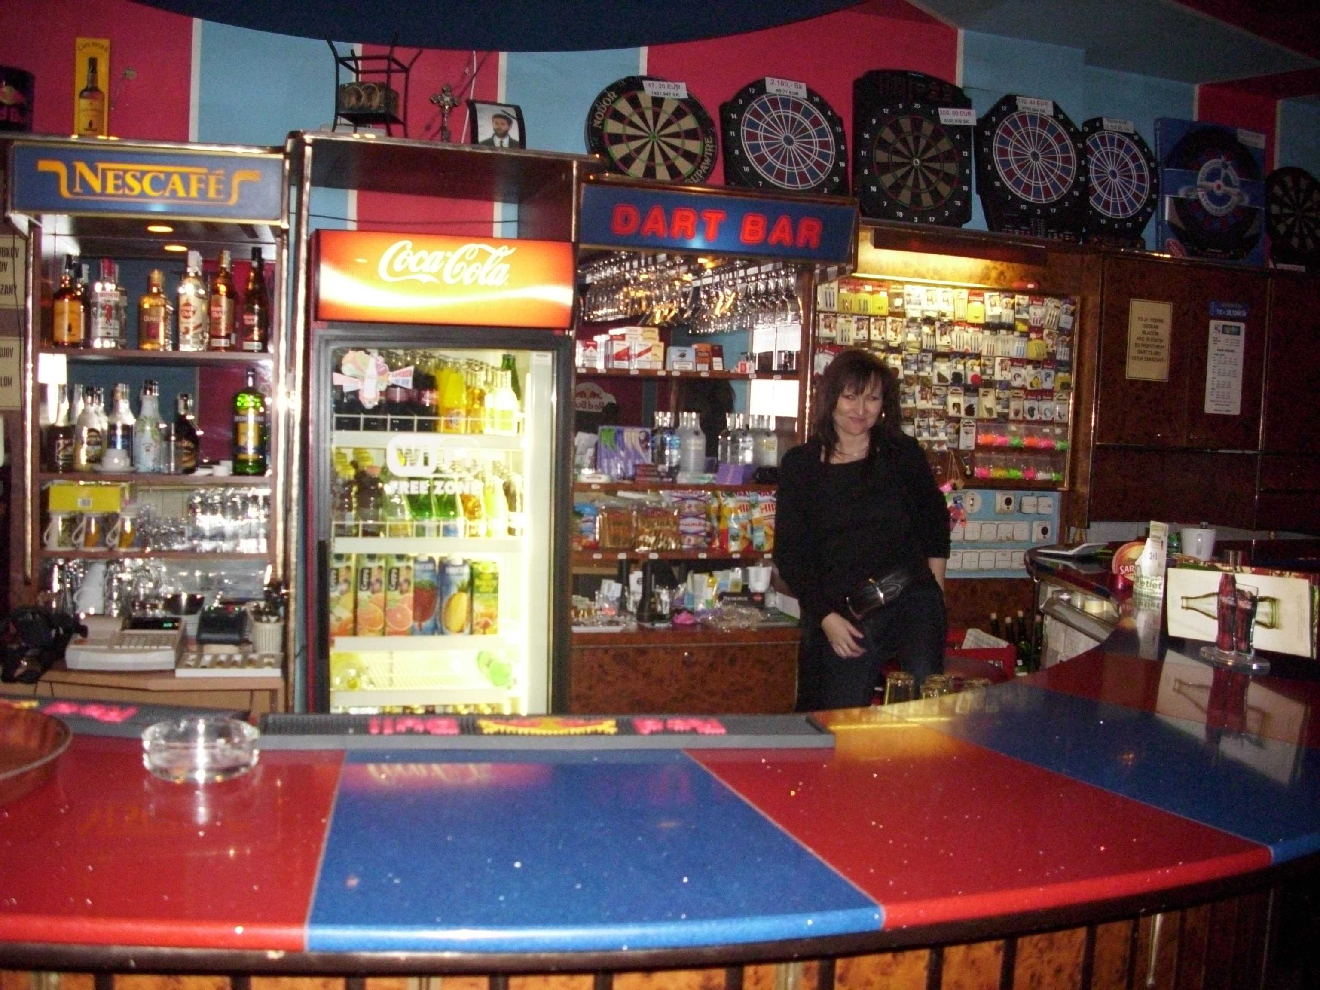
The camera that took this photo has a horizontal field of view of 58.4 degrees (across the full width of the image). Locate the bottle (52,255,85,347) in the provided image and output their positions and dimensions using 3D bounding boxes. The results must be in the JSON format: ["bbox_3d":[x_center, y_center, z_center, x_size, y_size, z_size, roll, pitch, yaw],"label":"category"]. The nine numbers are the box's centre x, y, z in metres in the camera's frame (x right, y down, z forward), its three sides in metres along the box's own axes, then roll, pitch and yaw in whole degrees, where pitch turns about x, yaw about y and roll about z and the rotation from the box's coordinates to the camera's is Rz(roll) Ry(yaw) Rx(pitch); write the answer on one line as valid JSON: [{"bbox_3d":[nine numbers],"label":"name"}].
[{"bbox_3d":[-1.667,-0.546,3.330,0.080,0.258,0.080,1,4,-13],"label":"bottle"}]

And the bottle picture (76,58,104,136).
[{"bbox_3d":[-1.660,-1.163,3.450,0.083,0.240,0.025,1,3,-12],"label":"bottle picture"}]

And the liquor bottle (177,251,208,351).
[{"bbox_3d":[-1.417,-0.587,3.582,0.078,0.300,0.078,1,4,-15],"label":"liquor bottle"}]

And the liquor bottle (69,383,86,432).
[{"bbox_3d":[-1.781,-0.210,3.620,0.076,0.265,0.076,1,4,-15],"label":"liquor bottle"}]

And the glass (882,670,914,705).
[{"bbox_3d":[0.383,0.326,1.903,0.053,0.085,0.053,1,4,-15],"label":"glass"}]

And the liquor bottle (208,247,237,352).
[{"bbox_3d":[-1.337,-0.593,3.602,0.076,0.304,0.076,1,4,-15],"label":"liquor bottle"}]

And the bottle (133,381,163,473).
[{"bbox_3d":[-1.547,-0.204,3.571,0.088,0.279,0.088,1,4,-15],"label":"bottle"}]

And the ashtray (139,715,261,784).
[{"bbox_3d":[-0.447,0.247,1.152,0.106,0.035,0.106,1,4,-21],"label":"ashtray"}]

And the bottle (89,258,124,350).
[{"bbox_3d":[-1.574,-0.542,3.360,0.088,0.255,0.082,1,4,-13],"label":"bottle"}]

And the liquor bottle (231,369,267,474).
[{"bbox_3d":[-1.183,-0.213,3.410,0.100,0.308,0.075,1,4,-13],"label":"liquor bottle"}]

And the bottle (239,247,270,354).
[{"bbox_3d":[-1.177,-0.566,3.440,0.078,0.303,0.078,1,4,-13],"label":"bottle"}]

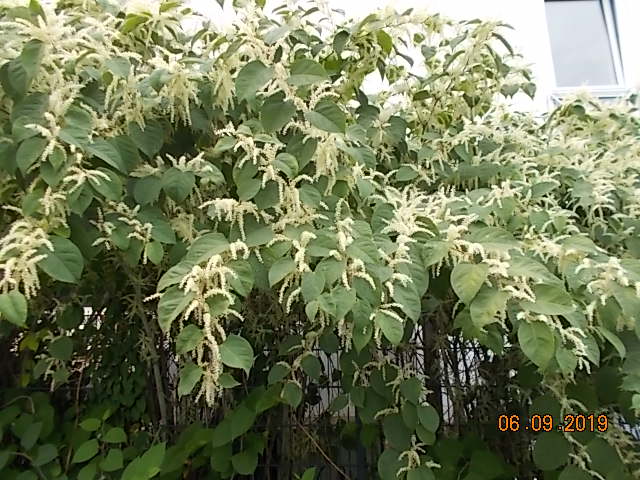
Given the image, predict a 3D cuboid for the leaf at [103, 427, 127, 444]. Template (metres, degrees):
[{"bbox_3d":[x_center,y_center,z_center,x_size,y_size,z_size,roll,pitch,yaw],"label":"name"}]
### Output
[{"bbox_3d":[-0.791,0.752,1.850,0.092,0.080,0.030,0,-50,-29],"label":"leaf"}]

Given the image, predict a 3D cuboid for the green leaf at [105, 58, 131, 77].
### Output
[{"bbox_3d":[-0.822,-0.704,1.950,0.105,0.089,0.030,0,-6,-26],"label":"green leaf"}]

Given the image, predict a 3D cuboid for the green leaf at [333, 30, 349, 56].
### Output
[{"bbox_3d":[0.090,-0.858,2.100,0.066,0.114,0.030,11,22,-2],"label":"green leaf"}]

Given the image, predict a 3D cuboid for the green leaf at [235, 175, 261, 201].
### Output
[{"bbox_3d":[-0.264,-0.191,1.750,0.091,0.102,0.030,9,-10,-8],"label":"green leaf"}]

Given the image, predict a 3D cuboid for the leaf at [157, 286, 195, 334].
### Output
[{"bbox_3d":[-0.541,0.260,1.800,0.109,0.198,0.030,25,-36,6],"label":"leaf"}]

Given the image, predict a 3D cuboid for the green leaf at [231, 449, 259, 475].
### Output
[{"bbox_3d":[-0.361,1.060,2.300,0.128,0.119,0.025,4,-35,-7],"label":"green leaf"}]

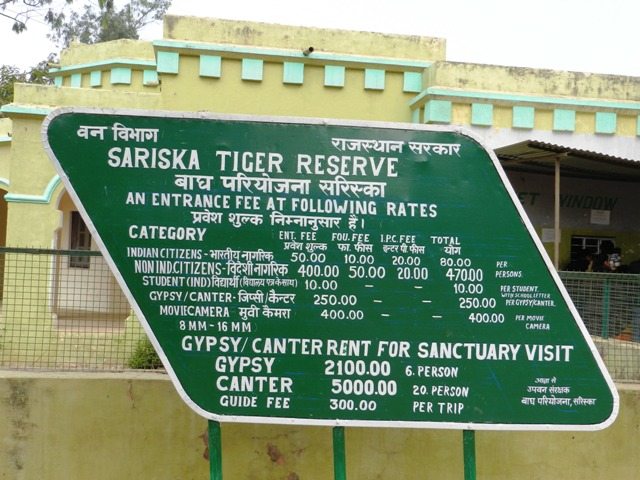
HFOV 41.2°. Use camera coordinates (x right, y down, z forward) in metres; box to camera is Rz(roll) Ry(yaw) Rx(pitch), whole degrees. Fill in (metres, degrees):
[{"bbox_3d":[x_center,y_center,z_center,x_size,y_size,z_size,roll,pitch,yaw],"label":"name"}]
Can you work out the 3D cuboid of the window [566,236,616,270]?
[{"bbox_3d":[3.973,0.211,12.400,0.690,0.560,0.120,3,-3,-8],"label":"window"}]

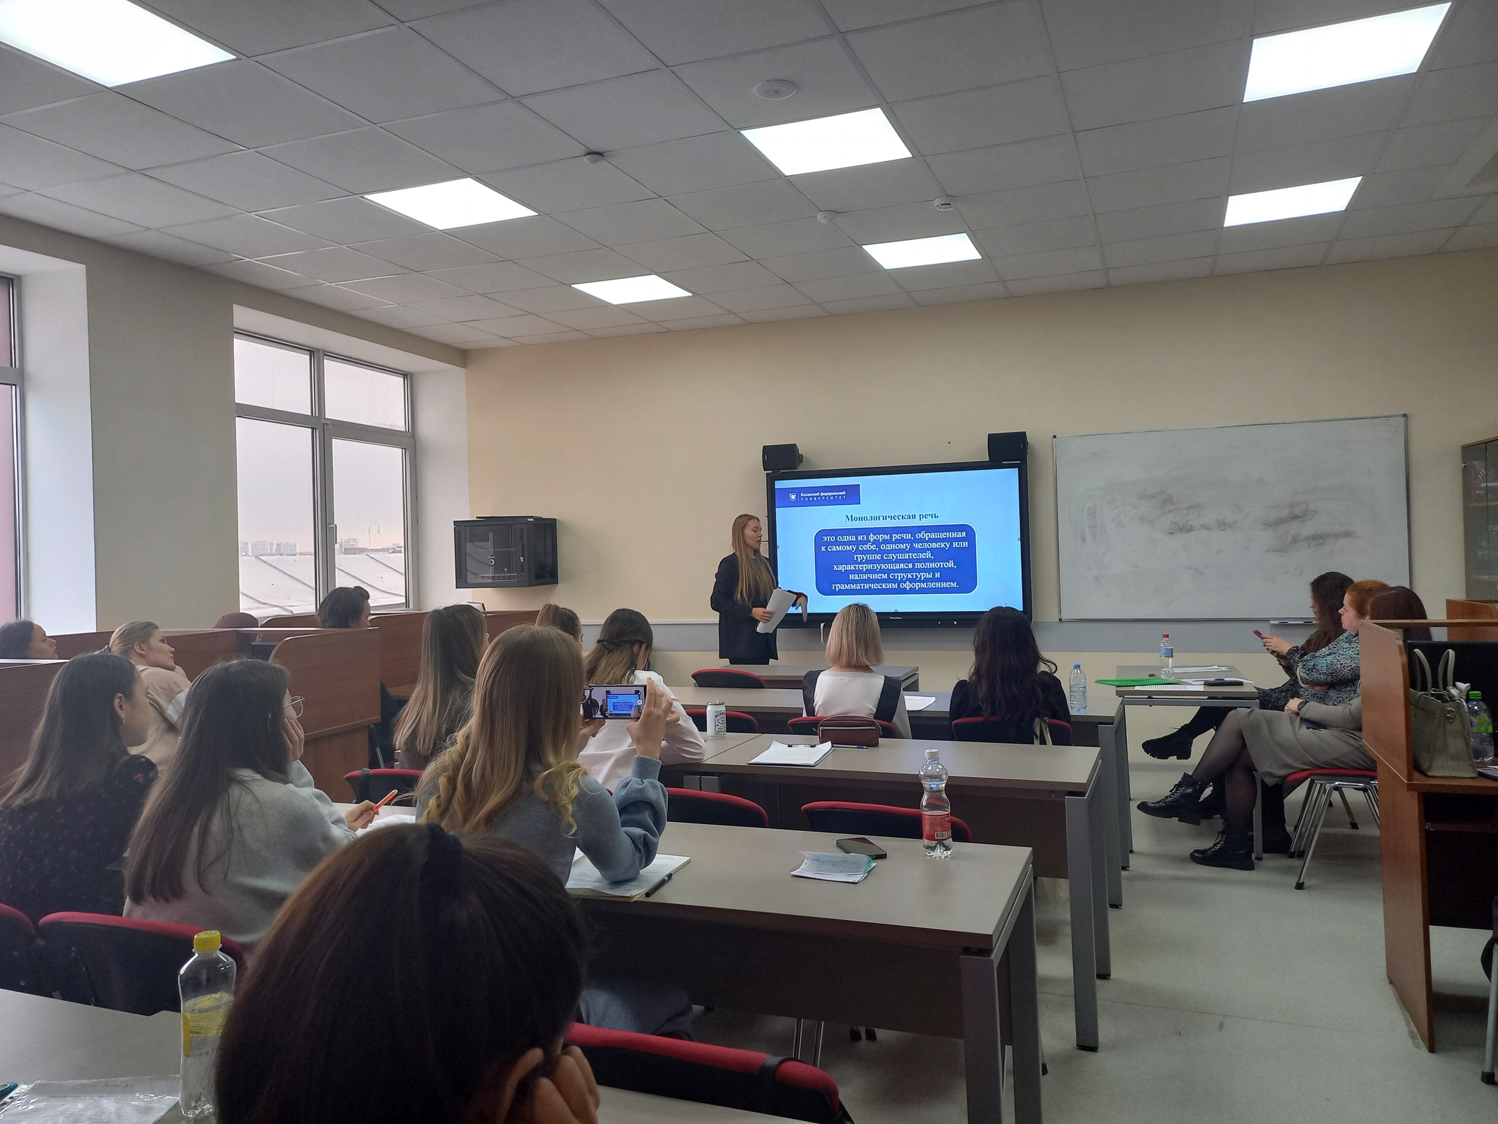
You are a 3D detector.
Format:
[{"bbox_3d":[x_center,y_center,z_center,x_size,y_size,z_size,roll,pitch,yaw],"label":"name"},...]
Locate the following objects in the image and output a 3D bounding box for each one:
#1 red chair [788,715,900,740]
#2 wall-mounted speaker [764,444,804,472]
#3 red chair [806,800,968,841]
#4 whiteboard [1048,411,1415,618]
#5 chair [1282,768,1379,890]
[{"bbox_3d":[0.460,0.995,4.432,0.480,0.810,0.550,-2,0,21],"label":"red chair"},{"bbox_3d":[0.232,-0.725,7.516,0.250,0.175,0.160,-2,0,18],"label":"wall-mounted speaker"},{"bbox_3d":[0.437,1.002,2.906,0.480,0.810,0.550,-2,0,21],"label":"red chair"},{"bbox_3d":[2.926,-0.233,6.647,2.000,1.210,0.040,-2,0,18],"label":"whiteboard"},{"bbox_3d":[2.580,0.932,4.622,0.550,0.810,0.490,-2,0,21],"label":"chair"}]

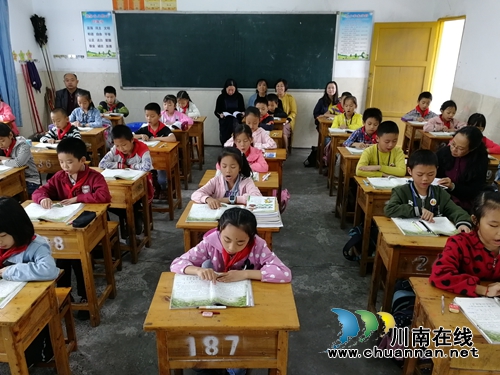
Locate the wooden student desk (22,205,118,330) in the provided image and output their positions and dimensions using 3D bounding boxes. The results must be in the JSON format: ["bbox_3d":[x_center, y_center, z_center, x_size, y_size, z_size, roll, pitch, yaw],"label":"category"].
[{"bbox_3d":[-1.258,0.521,2.611,0.609,0.750,0.381,1,21,2],"label":"wooden student desk"}]

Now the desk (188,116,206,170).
[{"bbox_3d":[-0.939,-0.644,5.705,0.600,0.753,0.380,1,21,3],"label":"desk"}]

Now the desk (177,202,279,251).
[{"bbox_3d":[-0.114,0.521,2.615,0.600,0.753,0.380,1,21,4],"label":"desk"}]

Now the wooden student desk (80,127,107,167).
[{"bbox_3d":[-2.049,-0.339,4.824,0.600,0.736,0.370,1,21,2],"label":"wooden student desk"}]

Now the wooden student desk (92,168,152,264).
[{"bbox_3d":[-1.203,0.242,3.369,0.618,0.763,0.381,3,22,6],"label":"wooden student desk"}]

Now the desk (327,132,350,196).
[{"bbox_3d":[1.228,-0.298,4.779,0.600,0.753,0.380,1,21,2],"label":"desk"}]

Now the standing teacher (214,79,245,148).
[{"bbox_3d":[-0.316,-1.135,6.347,0.497,1.198,0.670,1,21,3],"label":"standing teacher"}]

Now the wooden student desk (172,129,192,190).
[{"bbox_3d":[-1.045,-0.391,5.008,0.609,0.750,0.381,1,21,2],"label":"wooden student desk"}]

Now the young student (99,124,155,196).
[{"bbox_3d":[-1.057,-0.013,3.465,0.470,1.090,0.580,1,21,2],"label":"young student"}]

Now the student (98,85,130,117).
[{"bbox_3d":[-1.997,-0.947,5.882,0.470,1.130,0.580,1,21,2],"label":"student"}]

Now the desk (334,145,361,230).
[{"bbox_3d":[1.184,0.017,3.911,0.600,0.736,0.370,1,21,2],"label":"desk"}]

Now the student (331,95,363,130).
[{"bbox_3d":[1.213,-0.580,4.955,0.470,1.120,0.580,1,21,2],"label":"student"}]

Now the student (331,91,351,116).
[{"bbox_3d":[1.267,-0.788,5.532,0.433,1.102,0.567,2,22,6],"label":"student"}]

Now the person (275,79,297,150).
[{"bbox_3d":[0.527,-1.126,6.326,0.477,1.208,0.670,1,21,3],"label":"person"}]

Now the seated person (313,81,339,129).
[{"bbox_3d":[1.227,-1.086,6.263,0.507,1.188,0.670,1,21,3],"label":"seated person"}]

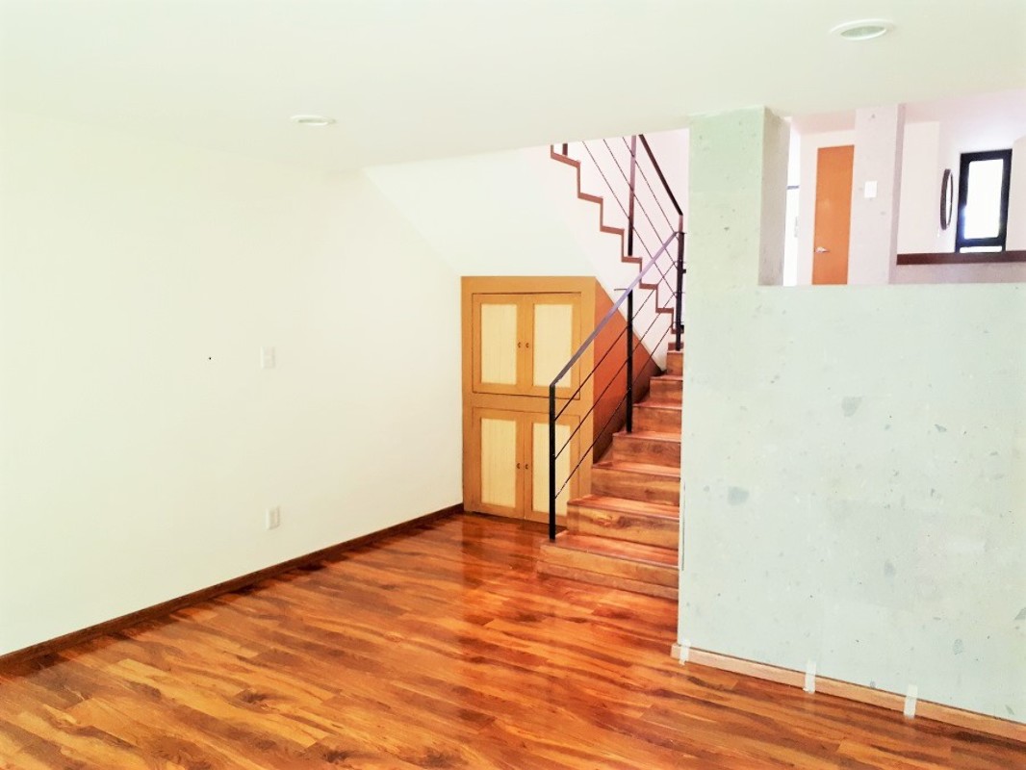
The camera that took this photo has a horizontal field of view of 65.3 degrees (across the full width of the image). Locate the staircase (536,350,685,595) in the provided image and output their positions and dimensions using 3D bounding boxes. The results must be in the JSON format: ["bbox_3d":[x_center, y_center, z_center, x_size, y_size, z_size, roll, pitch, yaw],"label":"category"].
[{"bbox_3d":[1.189,0.450,5.284,1.070,1.225,2.172,3,5,31],"label":"staircase"}]

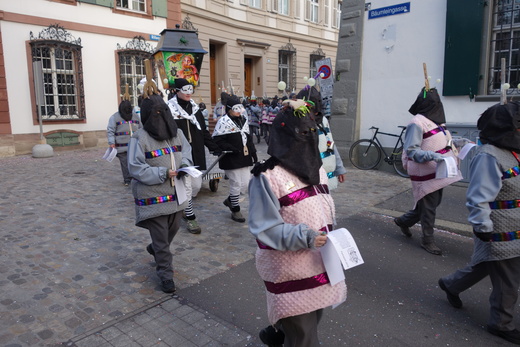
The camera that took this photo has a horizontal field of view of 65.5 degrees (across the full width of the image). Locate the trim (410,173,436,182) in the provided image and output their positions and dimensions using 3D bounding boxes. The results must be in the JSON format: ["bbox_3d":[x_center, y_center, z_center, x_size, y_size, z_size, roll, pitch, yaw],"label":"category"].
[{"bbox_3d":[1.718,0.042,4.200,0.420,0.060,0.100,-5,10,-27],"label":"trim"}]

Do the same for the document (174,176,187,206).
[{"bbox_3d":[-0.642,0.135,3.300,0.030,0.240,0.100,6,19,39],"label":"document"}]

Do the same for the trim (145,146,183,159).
[{"bbox_3d":[-0.833,-0.183,3.500,0.360,0.060,0.080,-14,14,-35],"label":"trim"}]

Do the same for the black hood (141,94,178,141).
[{"bbox_3d":[-0.894,-0.496,3.600,0.280,0.400,0.310,-8,11,-42],"label":"black hood"}]

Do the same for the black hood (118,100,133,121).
[{"bbox_3d":[-2.716,-1.273,8.200,0.260,0.400,0.300,-7,10,-37],"label":"black hood"}]

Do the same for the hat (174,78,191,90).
[{"bbox_3d":[-0.904,-1.048,4.780,0.190,0.160,0.220,-9,12,-44],"label":"hat"}]

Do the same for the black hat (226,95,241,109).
[{"bbox_3d":[-0.350,-0.957,5.400,0.220,0.170,0.180,7,12,43],"label":"black hat"}]

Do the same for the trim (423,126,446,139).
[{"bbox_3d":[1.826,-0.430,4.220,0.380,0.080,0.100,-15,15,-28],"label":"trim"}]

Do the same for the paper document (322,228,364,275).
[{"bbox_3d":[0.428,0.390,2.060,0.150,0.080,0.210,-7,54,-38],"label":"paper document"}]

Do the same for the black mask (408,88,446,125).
[{"bbox_3d":[1.748,-0.699,4.220,0.340,0.370,0.290,7,12,43],"label":"black mask"}]

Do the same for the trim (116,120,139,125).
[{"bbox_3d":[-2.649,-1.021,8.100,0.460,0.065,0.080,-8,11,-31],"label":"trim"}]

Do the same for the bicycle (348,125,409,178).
[{"bbox_3d":[2.680,-0.475,8.520,0.480,1.000,1.700,-8,11,-41],"label":"bicycle"}]

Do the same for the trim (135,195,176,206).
[{"bbox_3d":[-0.906,0.236,3.560,0.410,0.060,0.090,-8,11,-36],"label":"trim"}]

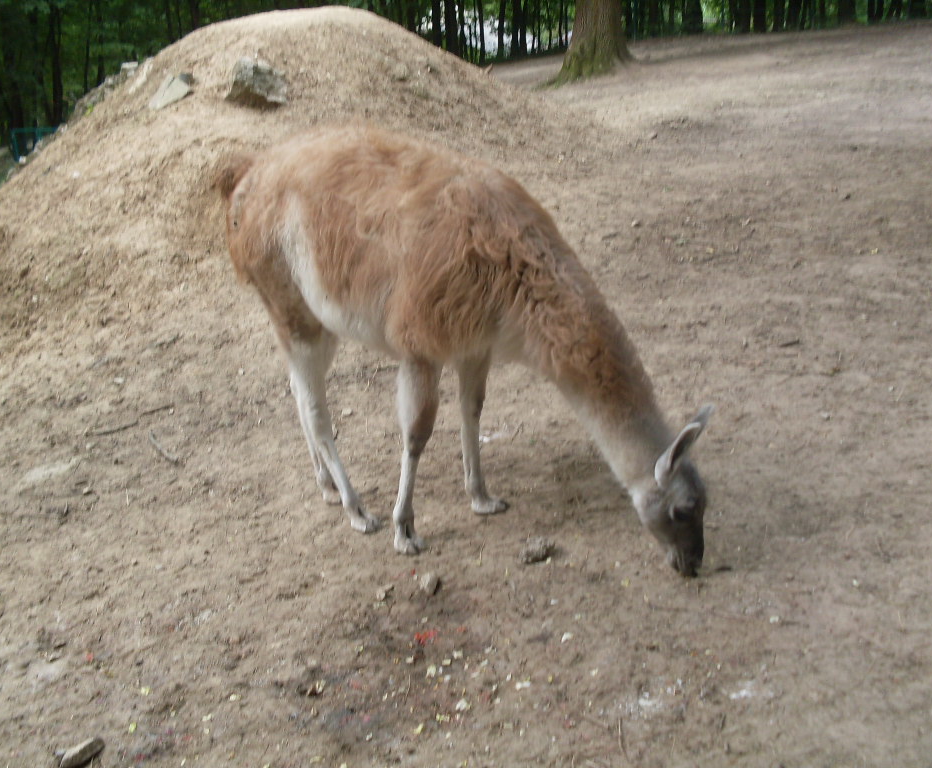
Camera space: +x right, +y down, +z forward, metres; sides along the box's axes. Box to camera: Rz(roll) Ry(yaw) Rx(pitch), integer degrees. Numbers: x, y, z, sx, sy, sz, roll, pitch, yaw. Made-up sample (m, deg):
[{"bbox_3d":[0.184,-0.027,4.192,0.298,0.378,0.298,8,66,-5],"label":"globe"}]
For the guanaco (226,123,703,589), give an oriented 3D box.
[{"bbox_3d":[-0.064,-0.111,3.279,1.490,1.170,0.440,7,22,24],"label":"guanaco"}]

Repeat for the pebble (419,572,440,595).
[{"bbox_3d":[-0.100,0.552,3.119,0.055,0.042,0.052,-2,20,0],"label":"pebble"}]

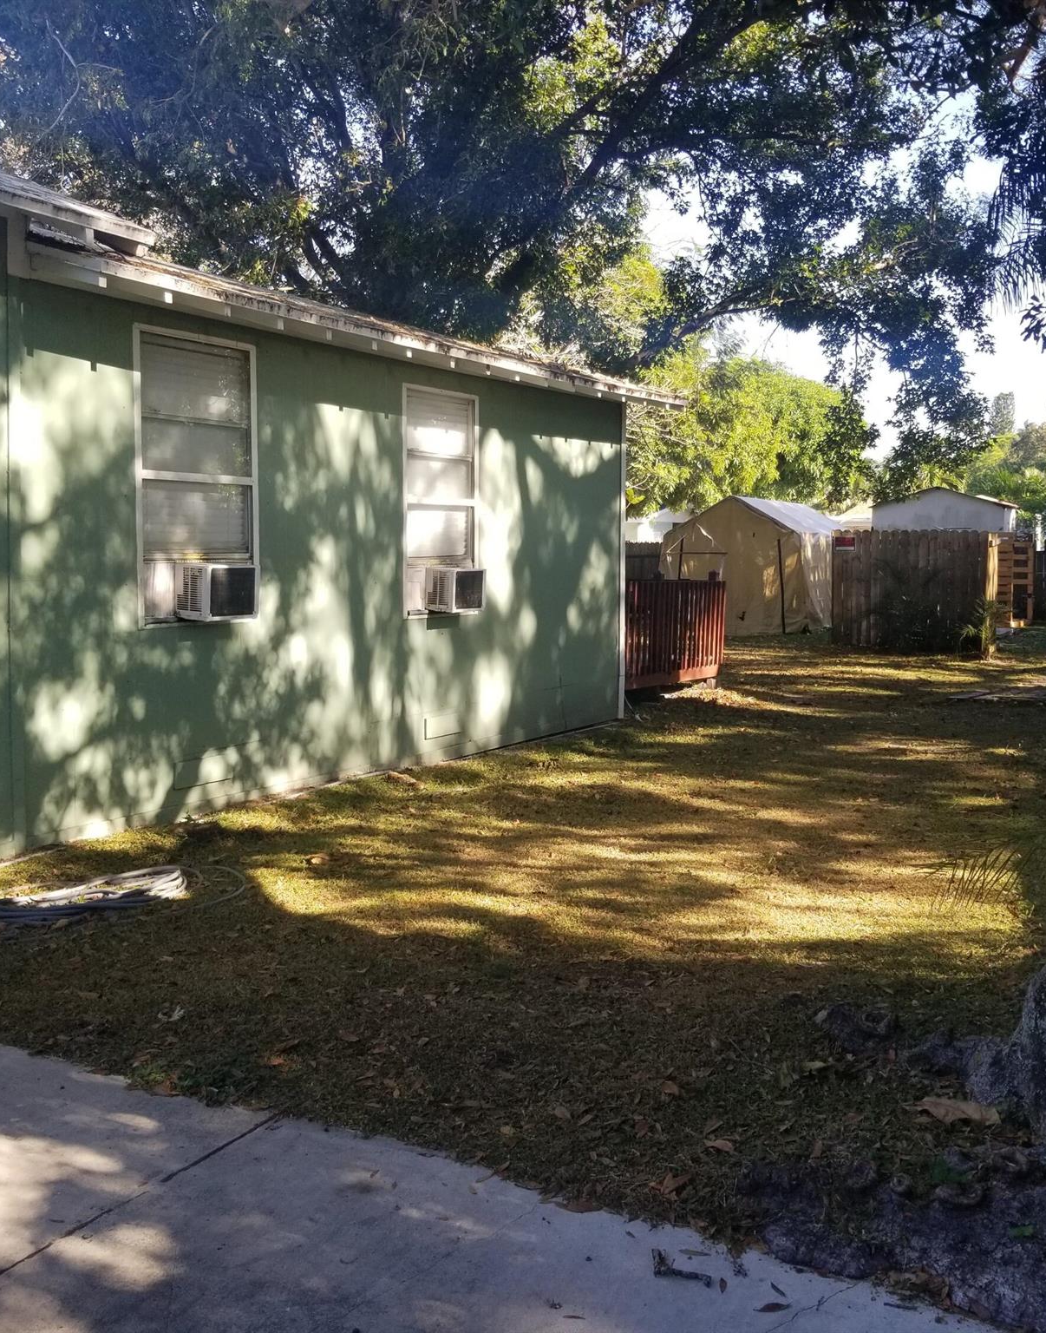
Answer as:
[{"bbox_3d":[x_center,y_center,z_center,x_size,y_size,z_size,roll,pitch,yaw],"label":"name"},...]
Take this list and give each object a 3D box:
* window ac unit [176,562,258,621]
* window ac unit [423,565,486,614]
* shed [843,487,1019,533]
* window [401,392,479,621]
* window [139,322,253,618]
[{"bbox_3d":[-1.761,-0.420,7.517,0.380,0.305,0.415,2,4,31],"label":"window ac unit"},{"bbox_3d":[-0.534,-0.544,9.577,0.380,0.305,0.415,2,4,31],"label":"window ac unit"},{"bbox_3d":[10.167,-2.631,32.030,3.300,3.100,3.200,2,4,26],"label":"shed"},{"bbox_3d":[-0.589,-1.159,9.599,0.110,1.610,0.945,2,4,31],"label":"window"},{"bbox_3d":[-1.827,-1.036,7.520,0.110,1.610,0.945,2,4,31],"label":"window"}]

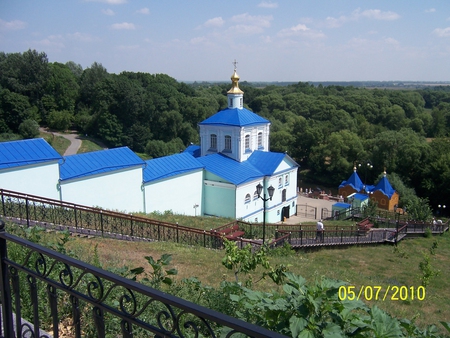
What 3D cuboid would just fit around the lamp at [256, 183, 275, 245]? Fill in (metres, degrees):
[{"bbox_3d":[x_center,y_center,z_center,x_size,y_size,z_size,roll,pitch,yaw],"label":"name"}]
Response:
[{"bbox_3d":[2.306,2.955,24.915,1.120,4.200,0.400,8,14,35],"label":"lamp"}]

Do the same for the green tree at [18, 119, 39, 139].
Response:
[{"bbox_3d":[-62.923,-12.861,138.000,6.600,6.600,6.400,0,11,0],"label":"green tree"}]

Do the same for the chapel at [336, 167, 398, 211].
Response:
[{"bbox_3d":[29.535,3.078,86.971,4.600,8.000,11.200,-10,15,-41],"label":"chapel"}]

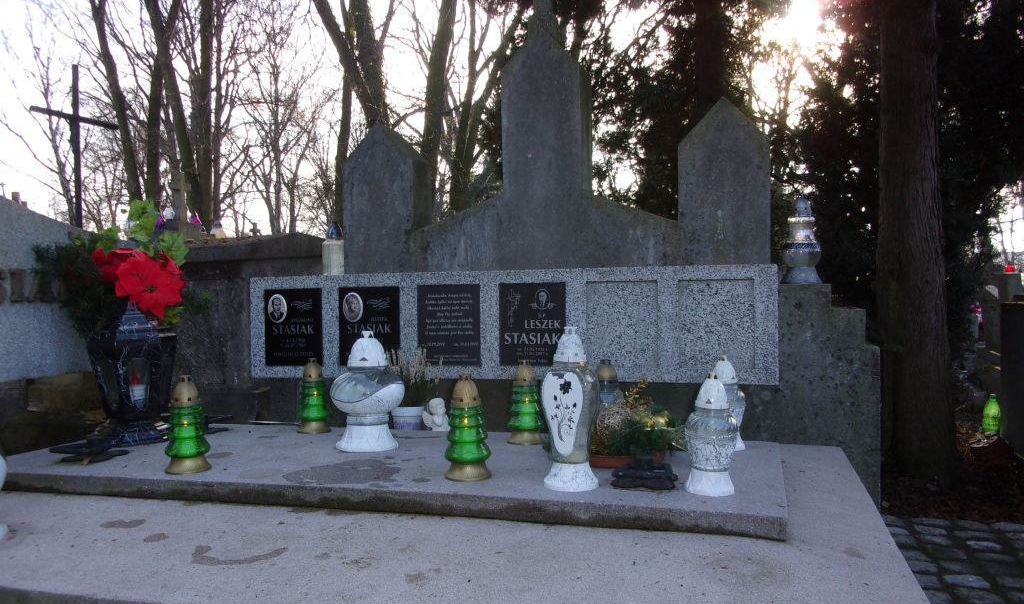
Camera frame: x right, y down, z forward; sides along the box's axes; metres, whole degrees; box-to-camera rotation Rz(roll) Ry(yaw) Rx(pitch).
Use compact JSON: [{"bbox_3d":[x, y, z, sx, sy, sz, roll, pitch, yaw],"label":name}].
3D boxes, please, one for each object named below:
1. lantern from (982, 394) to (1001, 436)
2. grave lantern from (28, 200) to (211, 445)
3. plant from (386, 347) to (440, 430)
[{"bbox_3d":[3.124,0.735,5.402,0.117,0.271,0.117,-1,-1,17],"label":"lantern"},{"bbox_3d":[-1.325,0.060,2.790,0.530,0.770,0.380,0,-1,-27],"label":"grave lantern"},{"bbox_3d":[-0.358,0.308,2.950,0.190,0.300,0.180,-1,-1,0],"label":"plant"}]

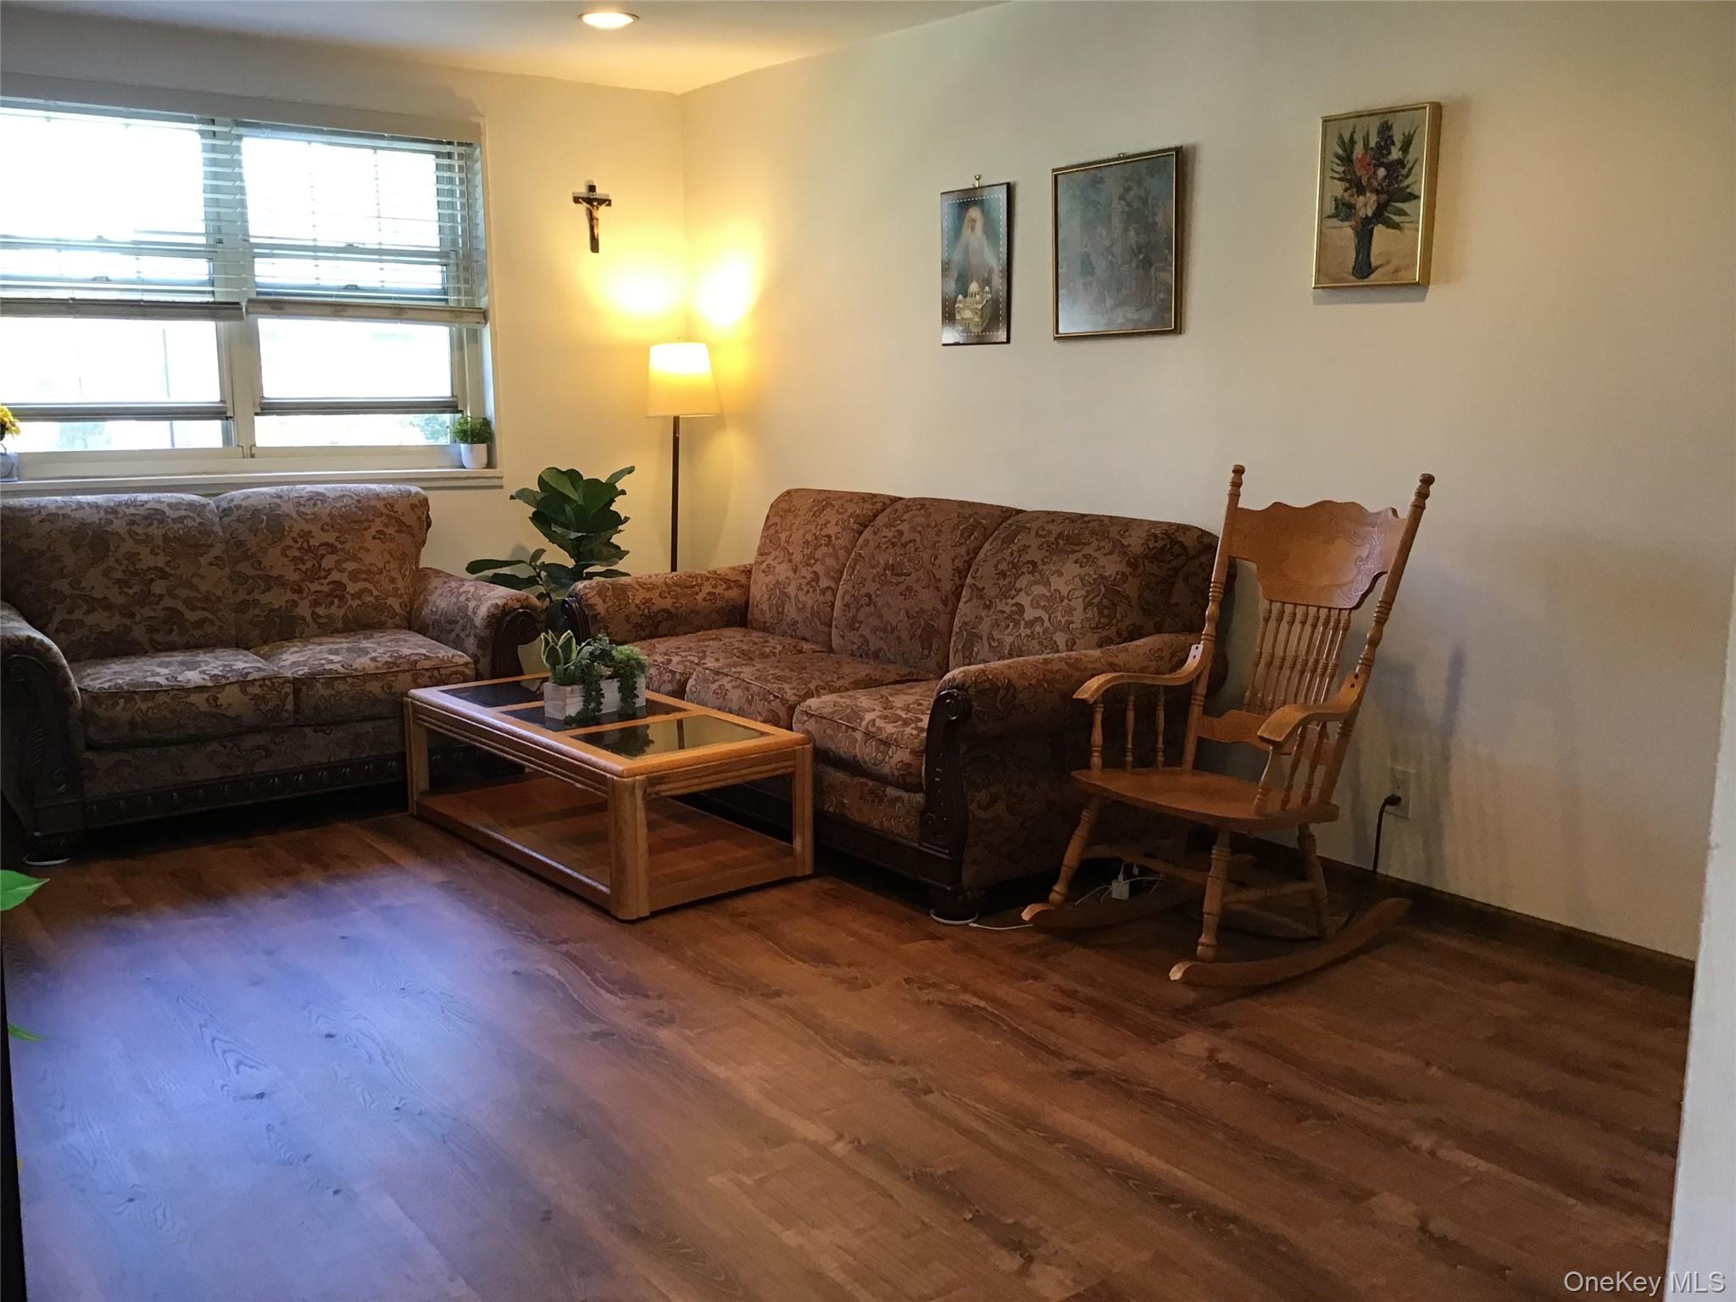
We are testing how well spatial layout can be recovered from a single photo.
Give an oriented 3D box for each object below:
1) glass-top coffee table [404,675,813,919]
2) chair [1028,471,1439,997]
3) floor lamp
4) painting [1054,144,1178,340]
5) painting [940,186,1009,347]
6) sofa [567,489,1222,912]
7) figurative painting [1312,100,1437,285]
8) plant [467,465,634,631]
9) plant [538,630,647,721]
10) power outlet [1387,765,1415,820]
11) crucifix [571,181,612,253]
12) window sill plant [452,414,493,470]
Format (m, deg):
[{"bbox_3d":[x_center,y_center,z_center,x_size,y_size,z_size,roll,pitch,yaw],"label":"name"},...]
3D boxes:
[{"bbox_3d":[-0.770,0.364,4.442,0.600,0.376,1.250,-8,12,-39],"label":"glass-top coffee table"},{"bbox_3d":[0.797,0.148,3.549,0.770,1.100,0.570,-7,12,-36],"label":"chair"},{"bbox_3d":[-0.716,-0.460,6.059,0.285,1.460,0.285,-7,12,-36],"label":"floor lamp"},{"bbox_3d":[0.697,-1.125,4.361,0.030,0.481,0.476,-7,12,-36],"label":"painting"},{"bbox_3d":[0.339,-1.195,4.843,0.022,0.473,0.316,-7,12,-36],"label":"painting"},{"bbox_3d":[-0.061,0.013,4.813,0.890,0.945,2.190,-7,12,-36],"label":"sofa"},{"bbox_3d":[1.199,-1.067,3.677,0.042,0.399,0.297,-7,12,-36],"label":"figurative painting"},{"bbox_3d":[-1.144,-0.174,5.746,0.530,1.000,0.530,-7,12,-36],"label":"plant"},{"bbox_3d":[-0.775,0.056,4.452,0.320,0.240,0.140,-5,11,-27],"label":"plant"},{"bbox_3d":[1.300,0.349,3.805,0.012,0.117,0.071,-7,12,-36],"label":"power outlet"},{"bbox_3d":[-1.054,-1.666,5.996,0.165,0.256,0.030,-7,12,-36],"label":"crucifix"},{"bbox_3d":[-1.501,-0.799,5.902,0.150,0.210,0.150,-7,12,-36],"label":"window sill plant"}]

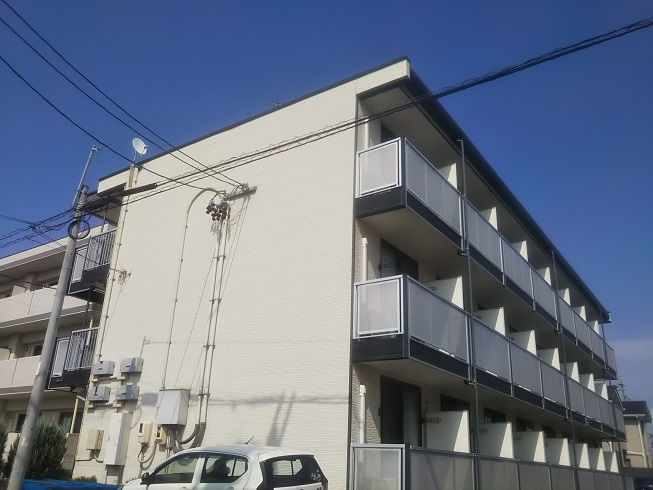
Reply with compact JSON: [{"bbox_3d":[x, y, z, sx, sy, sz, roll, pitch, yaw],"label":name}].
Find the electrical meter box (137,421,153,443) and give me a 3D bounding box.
[{"bbox_3d":[-3.908,4.055,12.202,0.200,0.410,0.180,-13,-26,33],"label":"electrical meter box"}]

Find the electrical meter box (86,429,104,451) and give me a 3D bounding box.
[{"bbox_3d":[-5.346,4.524,13.105,0.330,0.420,0.150,-13,-26,33],"label":"electrical meter box"}]

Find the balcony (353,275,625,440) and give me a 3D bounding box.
[{"bbox_3d":[6.926,4.736,17.765,1.100,1.450,21.030,-13,-26,33],"label":"balcony"}]

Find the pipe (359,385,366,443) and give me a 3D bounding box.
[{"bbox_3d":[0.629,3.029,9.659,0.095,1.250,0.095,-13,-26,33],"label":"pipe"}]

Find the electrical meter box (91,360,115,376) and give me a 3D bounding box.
[{"bbox_3d":[-5.436,3.026,13.816,0.620,0.310,0.165,-13,-26,33],"label":"electrical meter box"}]

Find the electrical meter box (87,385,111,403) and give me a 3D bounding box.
[{"bbox_3d":[-5.451,3.590,13.585,0.620,0.310,0.160,-13,-26,33],"label":"electrical meter box"}]

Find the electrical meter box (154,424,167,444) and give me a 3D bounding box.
[{"bbox_3d":[-3.481,3.988,11.922,0.190,0.380,0.160,-13,-26,33],"label":"electrical meter box"}]

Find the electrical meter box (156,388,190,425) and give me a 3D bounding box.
[{"bbox_3d":[-3.227,3.422,11.924,0.690,0.710,0.240,-13,-26,33],"label":"electrical meter box"}]

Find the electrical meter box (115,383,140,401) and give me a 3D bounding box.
[{"bbox_3d":[-4.553,3.397,12.988,0.610,0.325,0.165,-13,-26,33],"label":"electrical meter box"}]

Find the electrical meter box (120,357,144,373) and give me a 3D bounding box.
[{"bbox_3d":[-4.531,2.825,13.214,0.590,0.315,0.175,-13,-26,33],"label":"electrical meter box"}]

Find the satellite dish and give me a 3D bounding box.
[{"bbox_3d":[-5.317,-2.835,16.218,0.300,0.490,0.460,-10,-25,28],"label":"satellite dish"}]

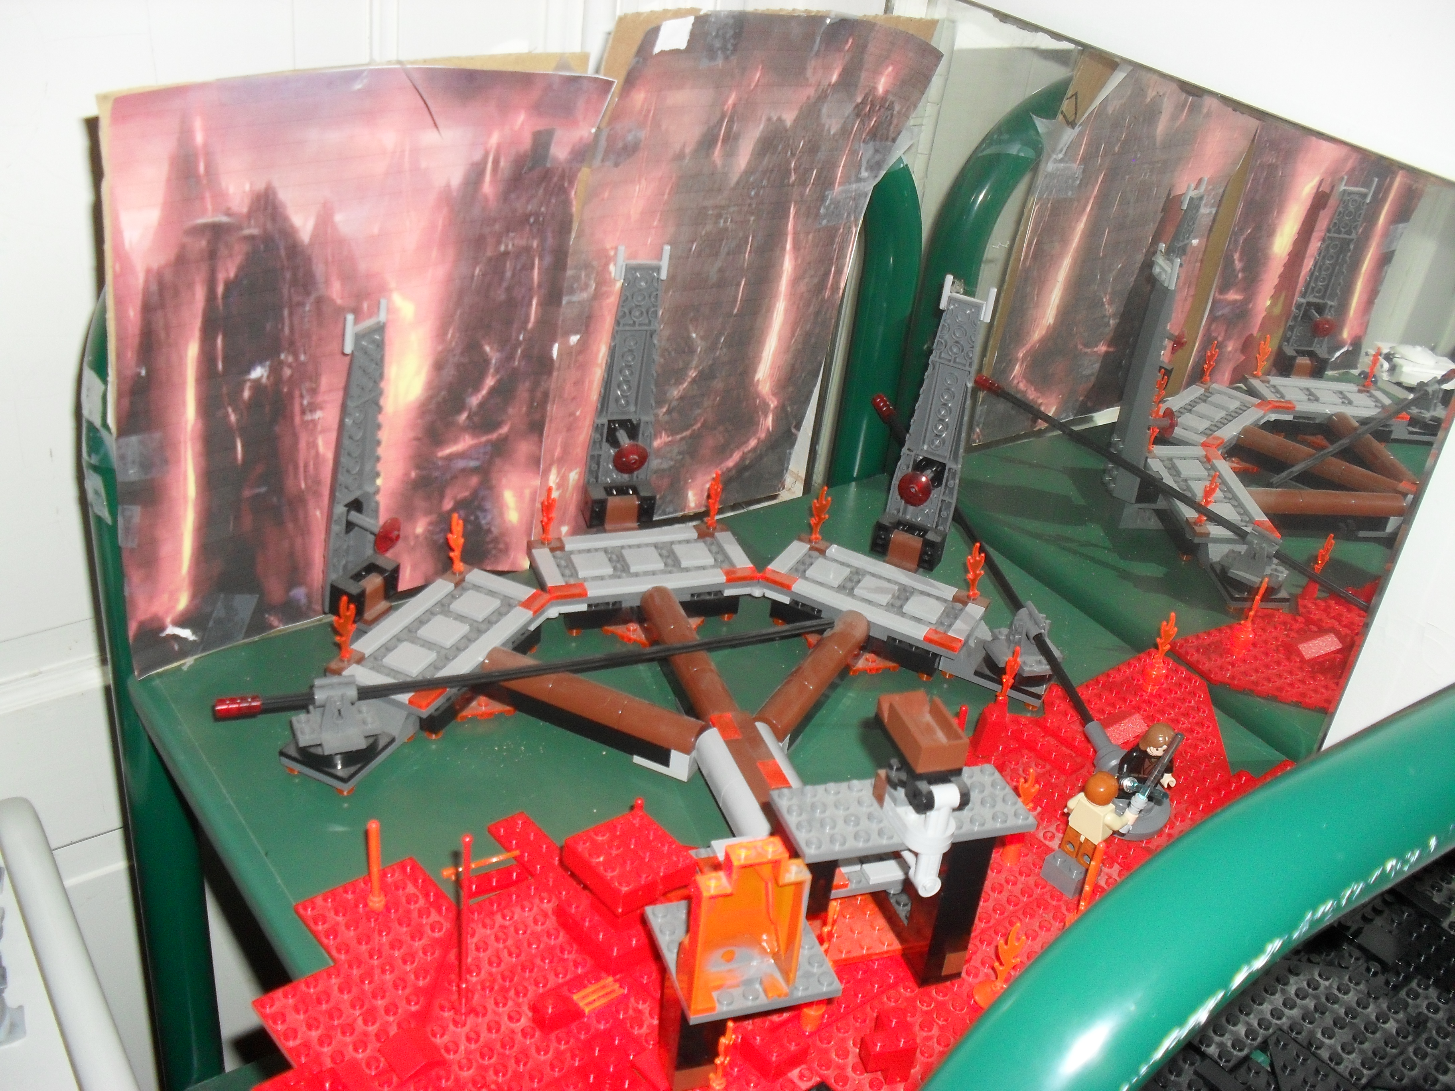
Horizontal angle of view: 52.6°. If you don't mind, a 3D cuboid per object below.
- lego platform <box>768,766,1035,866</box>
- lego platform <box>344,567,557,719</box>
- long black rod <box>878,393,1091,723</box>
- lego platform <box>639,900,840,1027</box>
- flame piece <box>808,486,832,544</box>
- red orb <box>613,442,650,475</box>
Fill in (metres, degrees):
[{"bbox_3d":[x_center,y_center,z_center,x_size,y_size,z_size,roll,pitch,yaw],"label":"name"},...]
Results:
[{"bbox_3d":[0.057,0.085,0.472,0.080,0.005,0.032,-4,31,-19],"label":"lego platform"},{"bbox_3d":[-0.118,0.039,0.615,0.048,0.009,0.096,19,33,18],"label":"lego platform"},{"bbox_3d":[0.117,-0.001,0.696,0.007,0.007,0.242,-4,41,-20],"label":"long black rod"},{"bbox_3d":[0.004,0.125,0.457,0.048,0.005,0.048,-5,31,-20],"label":"lego platform"},{"bbox_3d":[0.044,-0.015,0.700,0.011,0.029,0.005,14,32,11],"label":"flame piece"},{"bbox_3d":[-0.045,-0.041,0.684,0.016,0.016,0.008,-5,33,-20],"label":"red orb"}]

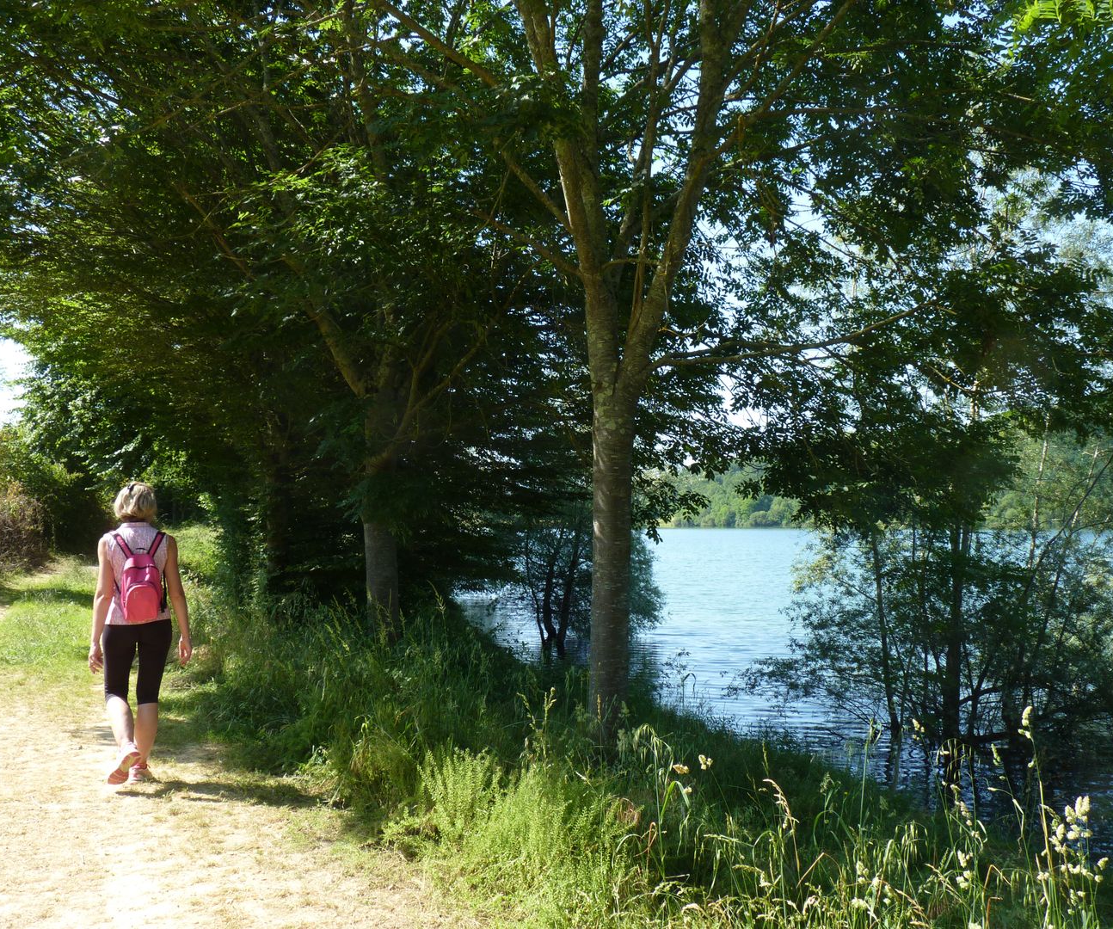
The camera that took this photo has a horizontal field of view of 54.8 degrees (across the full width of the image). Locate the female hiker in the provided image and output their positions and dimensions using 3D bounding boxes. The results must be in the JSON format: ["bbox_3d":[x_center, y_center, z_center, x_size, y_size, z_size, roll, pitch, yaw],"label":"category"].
[{"bbox_3d":[-2.298,0.921,5.914,0.545,1.645,0.560,1,-3,-25],"label":"female hiker"}]

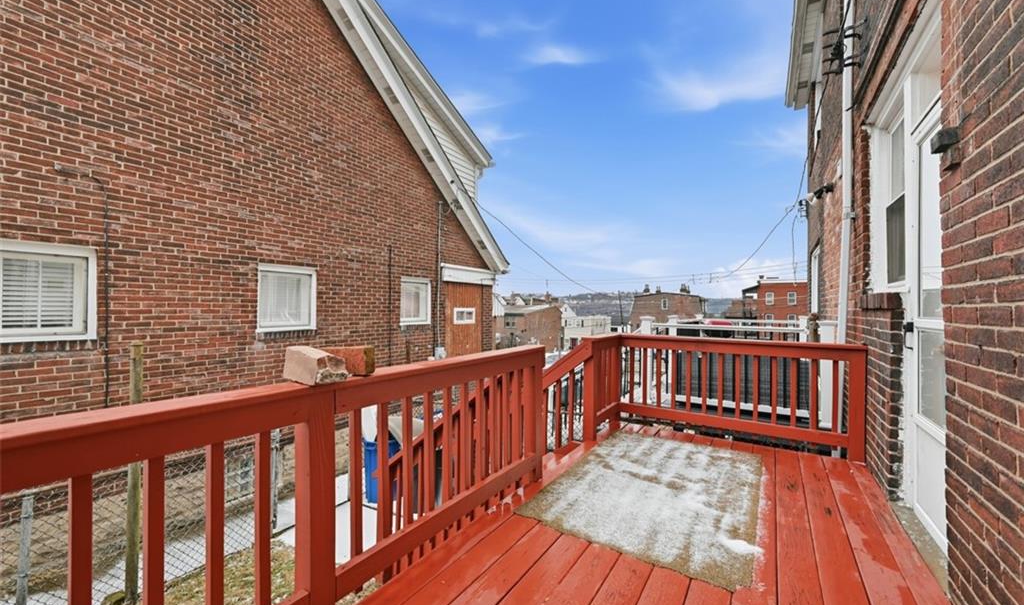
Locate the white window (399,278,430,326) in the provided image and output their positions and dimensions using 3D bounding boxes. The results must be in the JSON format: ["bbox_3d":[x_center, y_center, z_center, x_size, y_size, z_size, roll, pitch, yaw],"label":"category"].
[{"bbox_3d":[-1.855,-0.011,7.712,0.110,0.880,0.840,0,-1,29],"label":"white window"}]

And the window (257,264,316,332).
[{"bbox_3d":[-3.083,-0.057,5.495,0.110,0.870,0.840,0,-1,29],"label":"window"}]

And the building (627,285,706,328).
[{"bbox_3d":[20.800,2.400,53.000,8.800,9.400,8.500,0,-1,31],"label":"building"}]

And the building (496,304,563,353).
[{"bbox_3d":[2.000,3.400,53.000,6.500,6.000,10.000,0,-1,31],"label":"building"}]

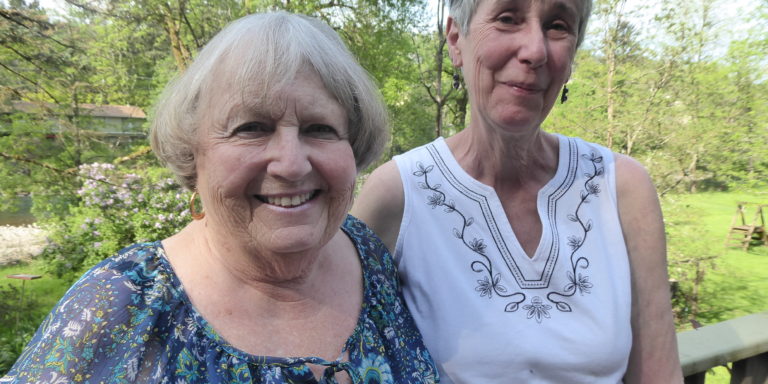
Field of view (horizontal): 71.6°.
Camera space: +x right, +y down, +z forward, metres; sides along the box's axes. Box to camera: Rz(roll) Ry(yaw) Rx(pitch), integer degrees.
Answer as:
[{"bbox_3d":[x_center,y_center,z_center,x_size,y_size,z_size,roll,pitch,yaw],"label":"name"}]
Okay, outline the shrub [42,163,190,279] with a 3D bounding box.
[{"bbox_3d":[-5.550,0.650,11.400,3.400,2.450,2.700,0,9,0],"label":"shrub"}]

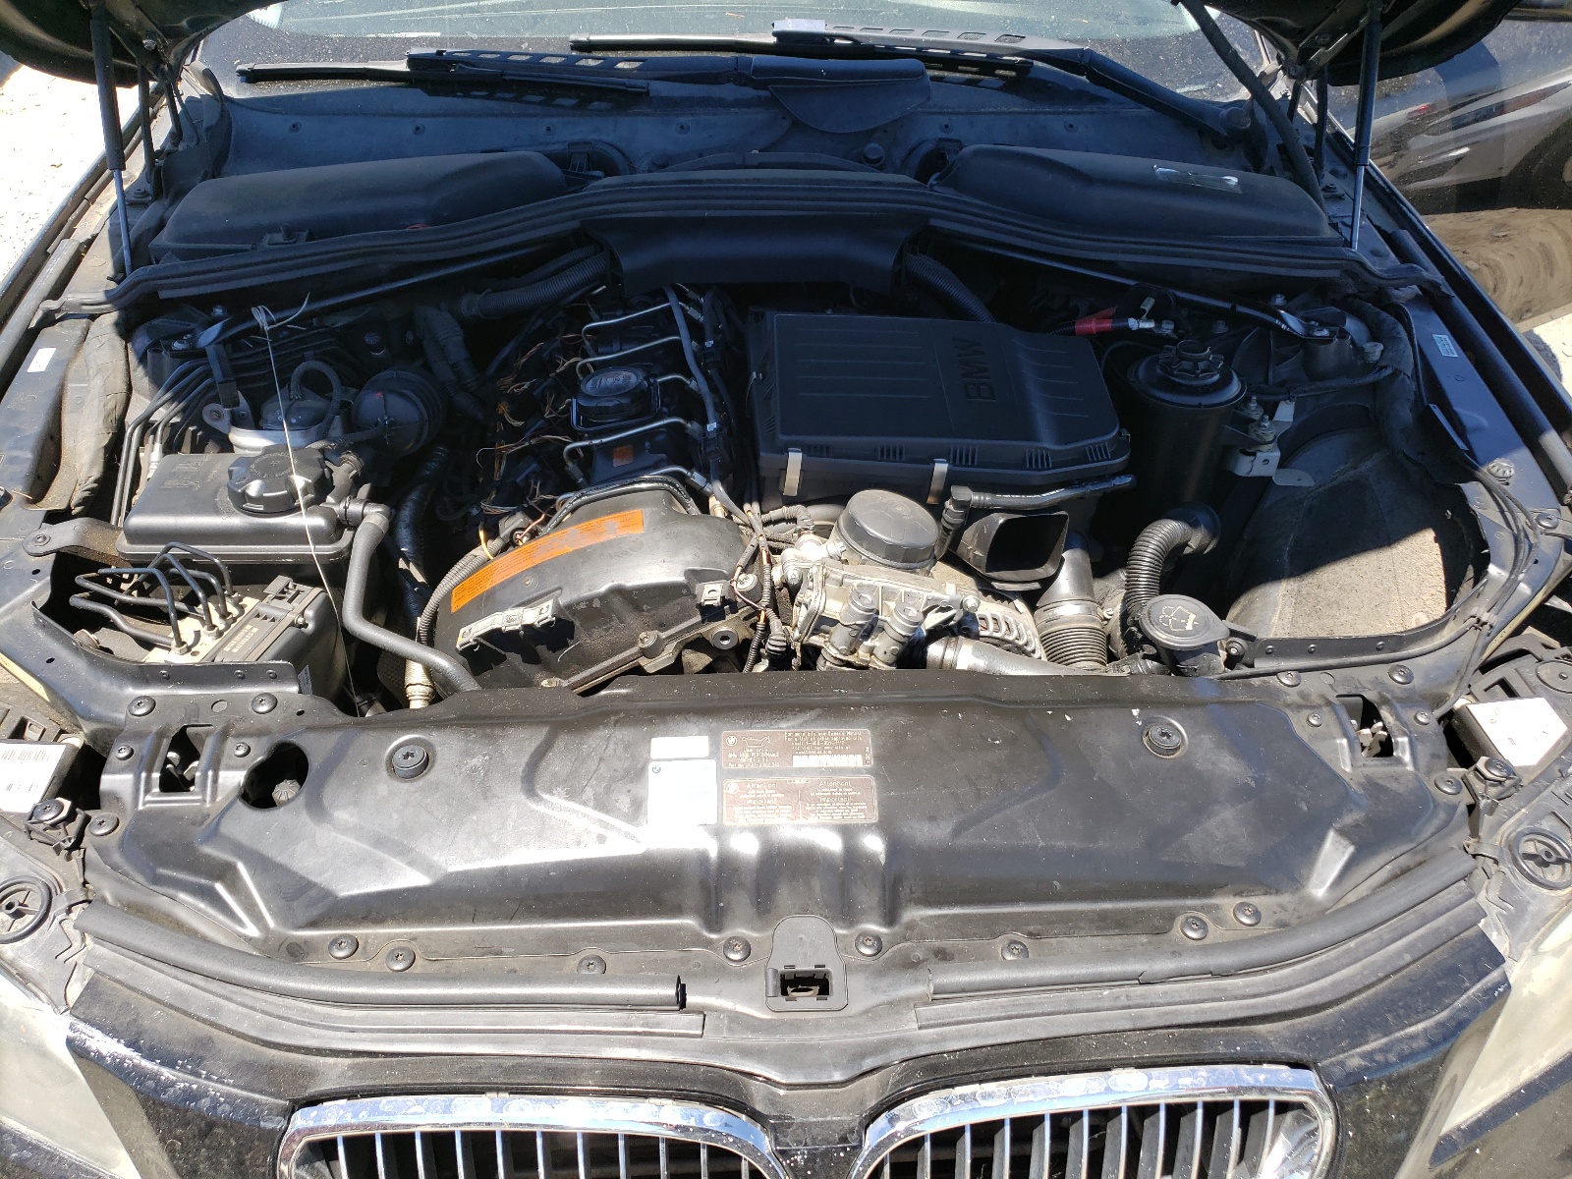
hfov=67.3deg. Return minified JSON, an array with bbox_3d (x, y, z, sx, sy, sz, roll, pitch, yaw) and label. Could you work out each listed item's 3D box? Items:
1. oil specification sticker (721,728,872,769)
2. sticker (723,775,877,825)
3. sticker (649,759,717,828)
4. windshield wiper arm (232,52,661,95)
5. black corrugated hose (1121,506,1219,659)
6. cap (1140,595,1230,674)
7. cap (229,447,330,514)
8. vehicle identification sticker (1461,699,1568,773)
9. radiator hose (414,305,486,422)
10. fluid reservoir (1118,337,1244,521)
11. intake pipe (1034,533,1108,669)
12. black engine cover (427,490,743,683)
[{"bbox_3d":[0.008,0.112,0.831,0.105,0.001,0.032,-1,45,-2],"label":"oil specification sticker"},{"bbox_3d":[0.011,0.164,0.915,0.119,0.002,0.044,-1,52,-3],"label":"sticker"},{"bbox_3d":[-0.071,0.138,0.805,0.047,0.001,0.055,-1,45,-2],"label":"sticker"},{"bbox_3d":[-0.459,-0.692,1.585,0.570,0.040,0.045,4,40,4],"label":"windshield wiper arm"},{"bbox_3d":[0.363,-0.009,1.120,0.090,0.115,0.095,-1,40,-3],"label":"black corrugated hose"},{"bbox_3d":[0.342,0.040,1.015,0.074,0.040,0.066,-1,40,-3],"label":"cap"},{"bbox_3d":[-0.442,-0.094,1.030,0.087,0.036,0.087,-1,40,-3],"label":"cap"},{"bbox_3d":[0.616,0.120,0.986,0.071,0.002,0.069,-4,40,-6],"label":"vehicle identification sticker"},{"bbox_3d":[-0.400,-0.264,1.404,0.080,0.120,0.080,-1,40,-2],"label":"radiator hose"},{"bbox_3d":[0.388,-0.174,1.159,0.113,0.185,0.113,-1,40,-2],"label":"fluid reservoir"},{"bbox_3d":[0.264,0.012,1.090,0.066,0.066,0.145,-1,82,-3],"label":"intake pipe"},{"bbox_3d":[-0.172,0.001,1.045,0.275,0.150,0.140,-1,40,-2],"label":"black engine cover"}]

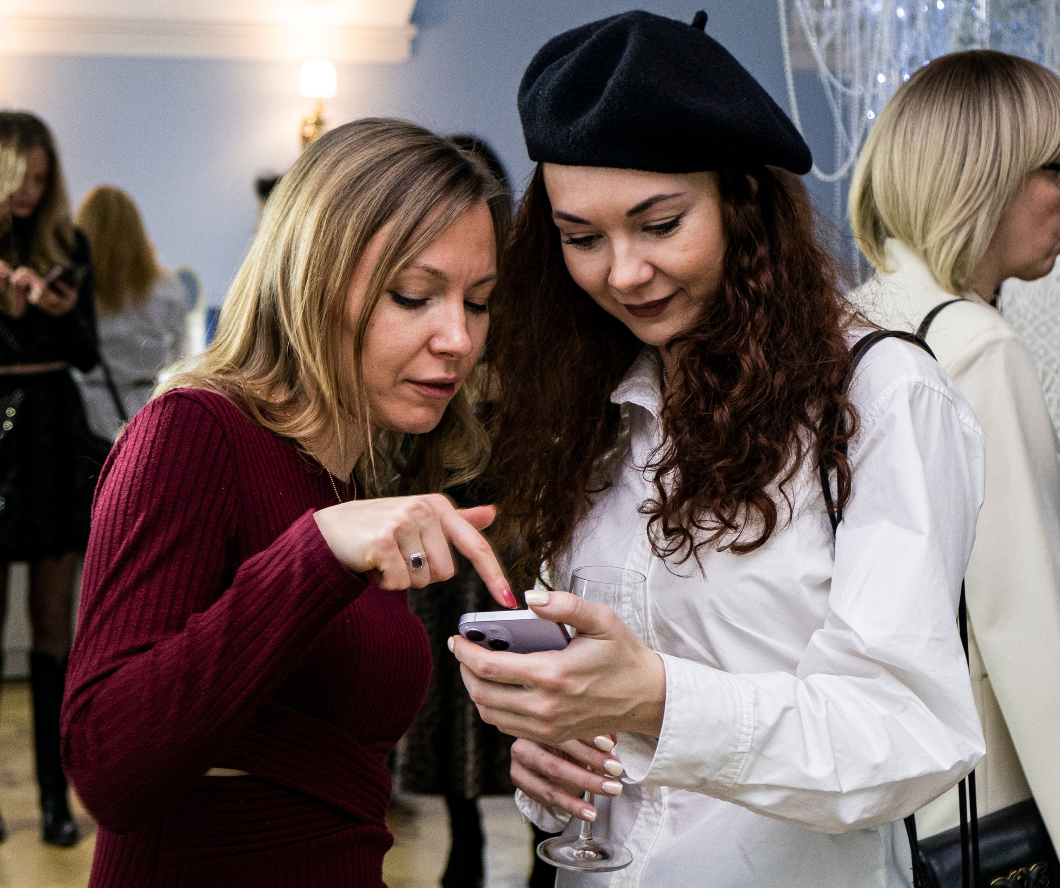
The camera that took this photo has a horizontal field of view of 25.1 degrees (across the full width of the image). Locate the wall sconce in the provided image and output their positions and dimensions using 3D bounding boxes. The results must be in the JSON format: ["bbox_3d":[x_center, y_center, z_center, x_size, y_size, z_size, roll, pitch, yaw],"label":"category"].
[{"bbox_3d":[-0.681,-1.046,7.572,0.130,0.330,0.190,-1,6,-16],"label":"wall sconce"}]

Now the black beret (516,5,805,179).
[{"bbox_3d":[0.111,-0.288,1.950,0.245,0.135,0.260,0,12,0],"label":"black beret"}]

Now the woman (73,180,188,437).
[{"bbox_3d":[-1.208,-0.003,7.200,0.450,1.580,0.280,0,6,-6],"label":"woman"}]

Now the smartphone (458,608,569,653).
[{"bbox_3d":[0.004,0.161,1.684,0.071,0.008,0.147,-4,-38,18],"label":"smartphone"}]

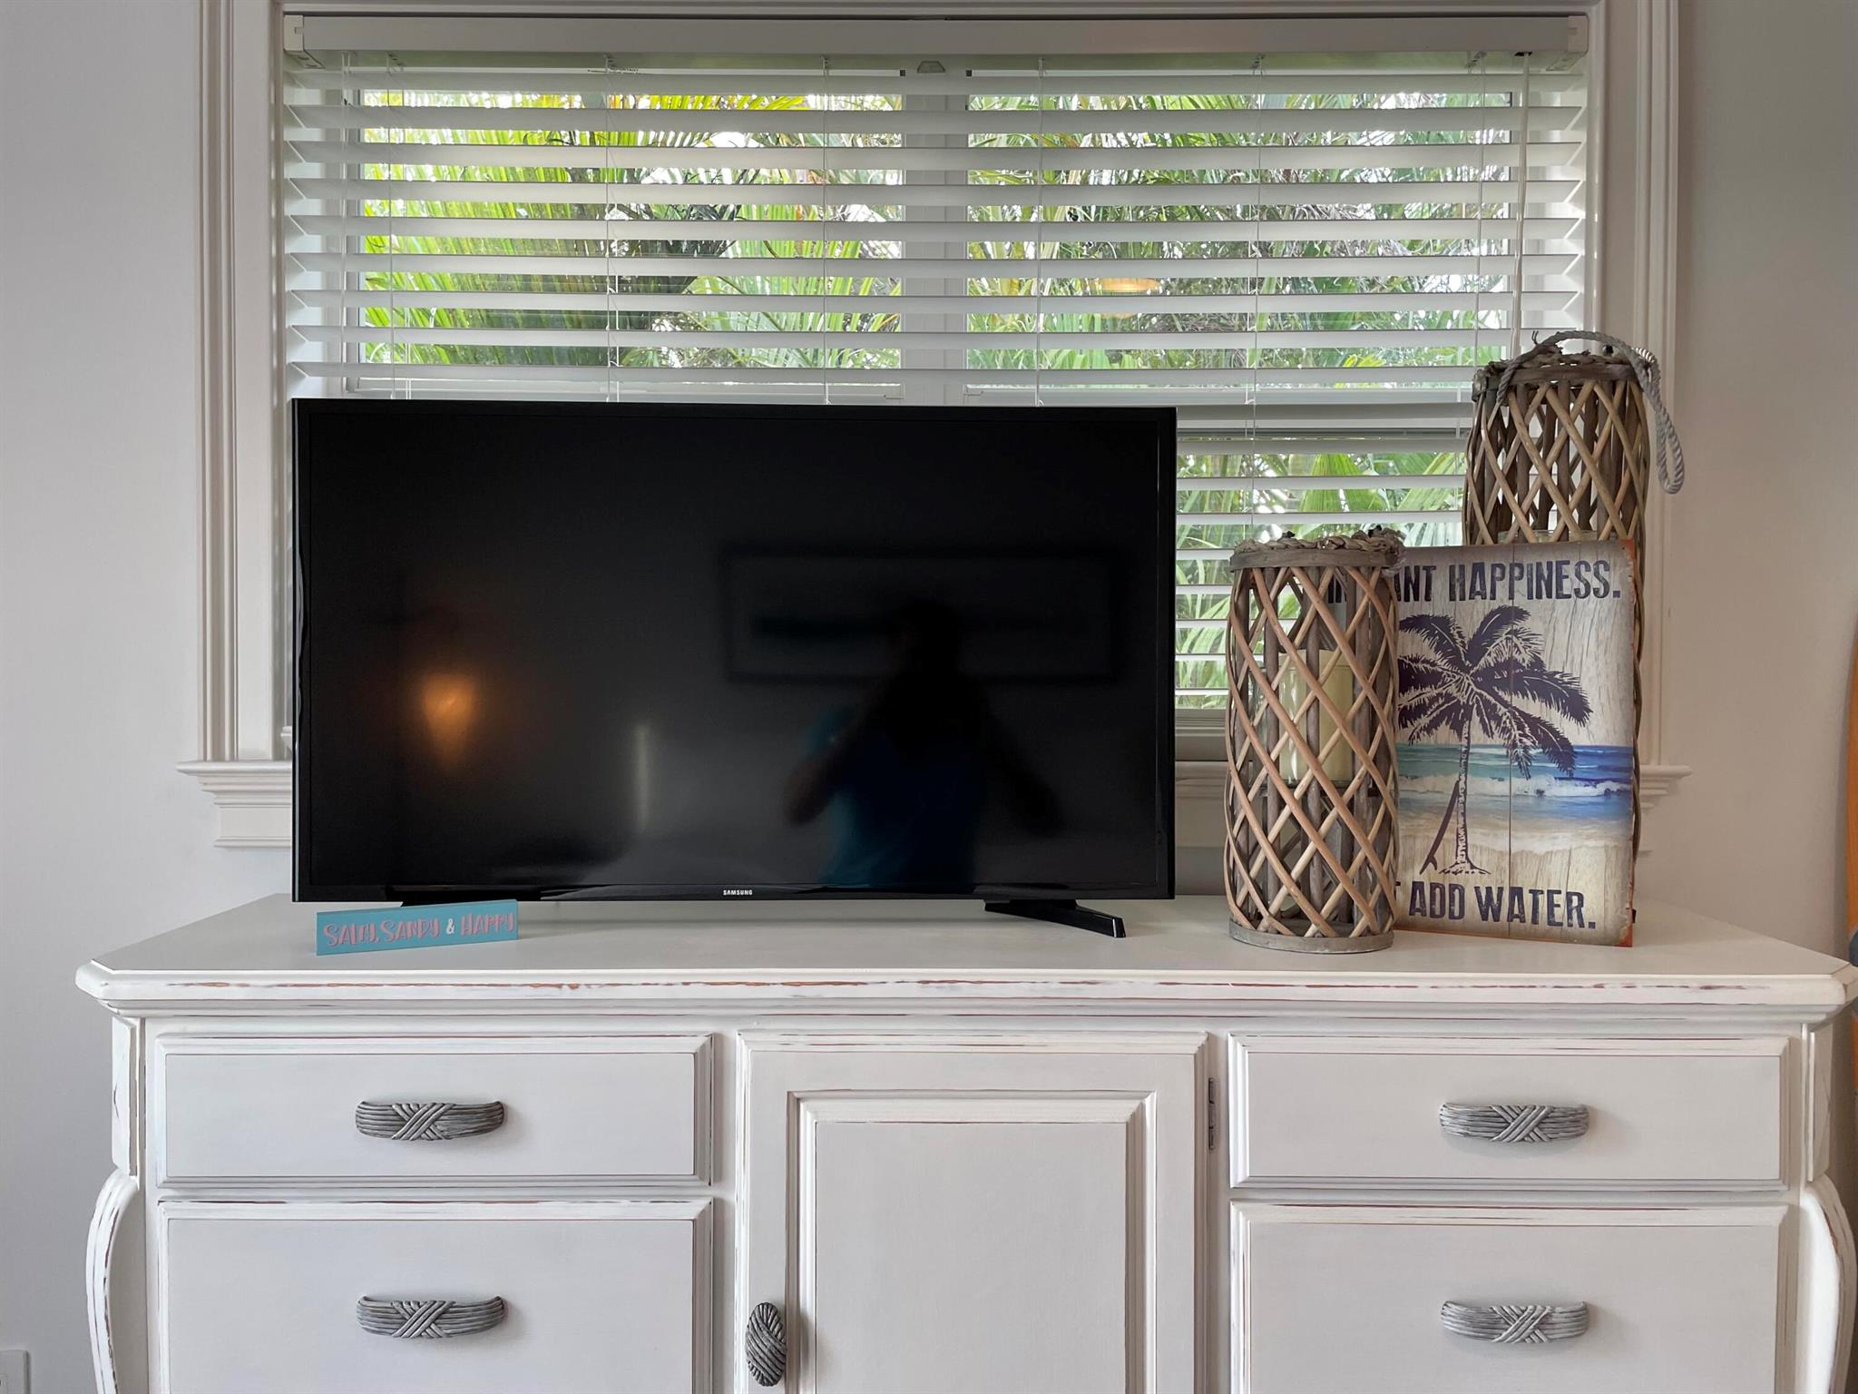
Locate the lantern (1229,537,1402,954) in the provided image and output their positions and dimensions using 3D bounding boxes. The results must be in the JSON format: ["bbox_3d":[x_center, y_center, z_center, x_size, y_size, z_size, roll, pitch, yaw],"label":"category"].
[{"bbox_3d":[0.386,0.044,1.395,0.178,0.395,0.175,0,1,0],"label":"lantern"}]

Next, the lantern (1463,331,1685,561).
[{"bbox_3d":[0.676,-0.060,1.489,0.210,0.600,0.200,0,1,0],"label":"lantern"}]

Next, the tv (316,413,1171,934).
[{"bbox_3d":[-0.201,-0.036,1.490,0.930,0.546,0.185,0,1,-2],"label":"tv"}]

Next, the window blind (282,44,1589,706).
[{"bbox_3d":[0.010,-0.381,1.692,1.546,0.844,0.056,0,1,0],"label":"window blind"}]

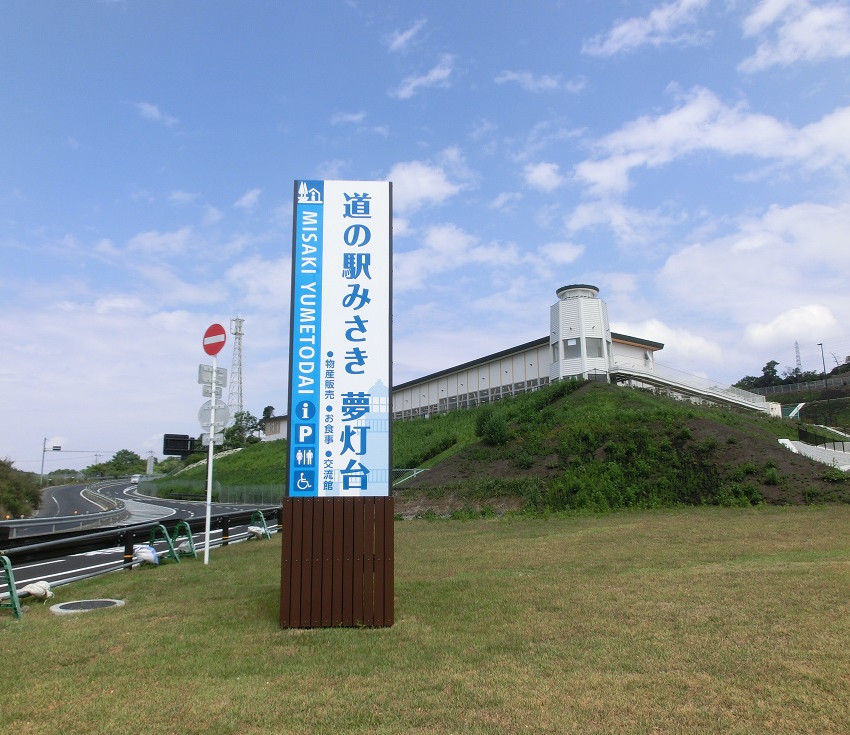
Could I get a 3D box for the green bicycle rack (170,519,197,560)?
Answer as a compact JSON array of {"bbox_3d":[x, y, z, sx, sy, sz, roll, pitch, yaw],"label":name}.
[{"bbox_3d":[-4.535,3.233,12.750,0.490,0.670,0.080,-3,-9,5],"label":"green bicycle rack"}]

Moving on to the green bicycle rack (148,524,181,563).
[{"bbox_3d":[-4.718,3.186,12.300,0.510,0.660,0.080,-6,-9,2],"label":"green bicycle rack"}]

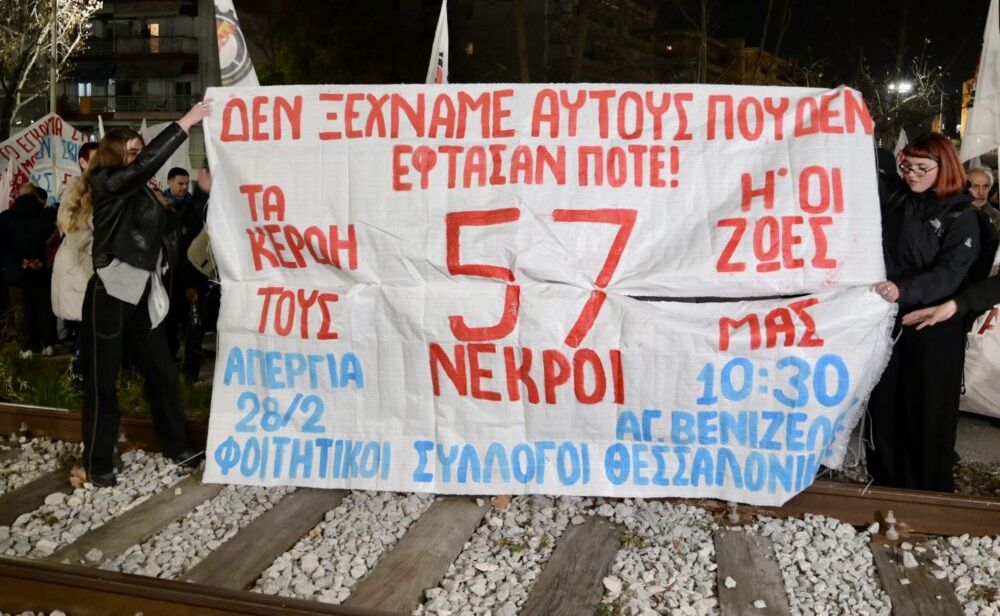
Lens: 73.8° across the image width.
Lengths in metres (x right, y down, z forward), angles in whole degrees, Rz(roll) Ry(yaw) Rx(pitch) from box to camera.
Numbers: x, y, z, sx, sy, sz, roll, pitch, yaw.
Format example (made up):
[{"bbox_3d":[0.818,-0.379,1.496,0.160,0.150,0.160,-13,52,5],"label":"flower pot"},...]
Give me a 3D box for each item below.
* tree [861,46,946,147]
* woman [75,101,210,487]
[{"bbox_3d":[7.230,-2.250,12.000,1.600,4.700,1.500,0,5,0],"label":"tree"},{"bbox_3d":[-1.740,-0.050,3.270,0.630,1.850,0.500,1,6,9],"label":"woman"}]

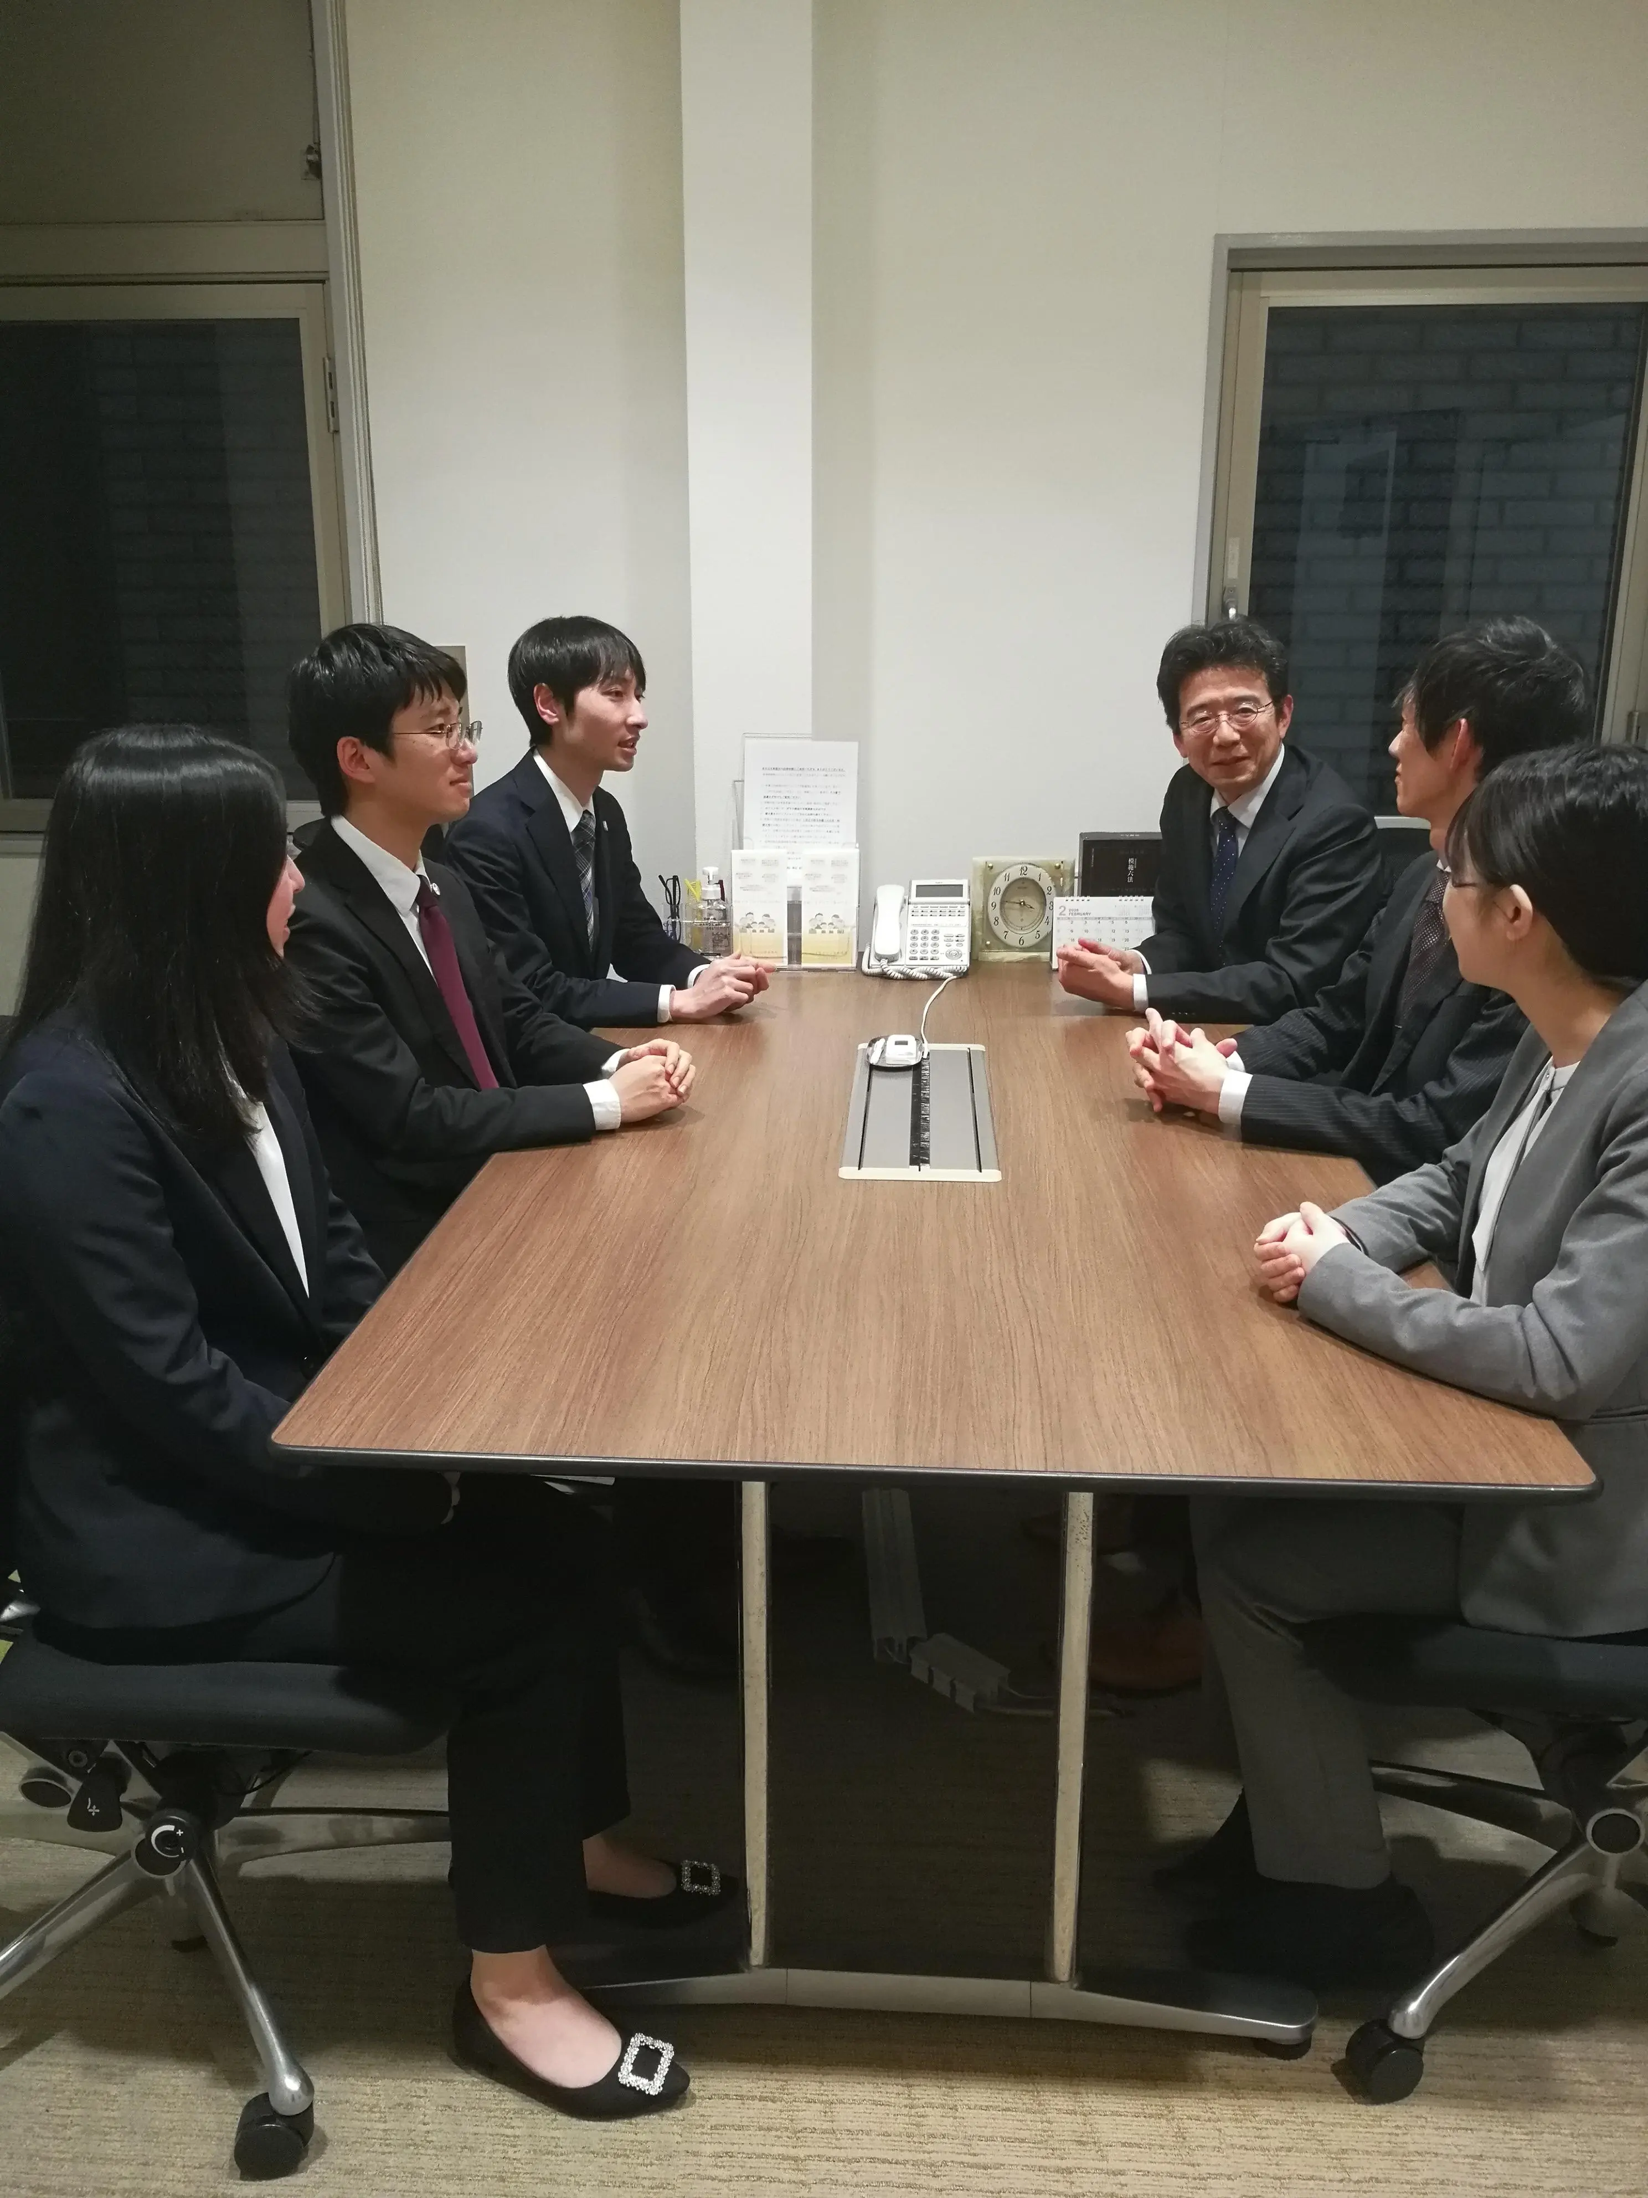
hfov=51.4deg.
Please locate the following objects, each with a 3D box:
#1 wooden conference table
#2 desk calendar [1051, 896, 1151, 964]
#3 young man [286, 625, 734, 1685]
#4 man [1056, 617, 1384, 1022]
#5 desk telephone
[{"bbox_3d":[0.131,0.348,2.395,1.045,0.720,2.060,1,16,3],"label":"wooden conference table"},{"bbox_3d":[0.508,-0.307,3.133,0.182,0.132,0.066,1,16,3],"label":"desk calendar"},{"bbox_3d":[-0.461,0.069,2.257,0.720,1.330,0.500,2,16,6],"label":"young man"},{"bbox_3d":[0.710,-0.090,2.818,0.680,1.330,0.500,-5,17,-18],"label":"man"},{"bbox_3d":[0.175,-0.311,3.120,0.188,0.146,0.195,1,16,3],"label":"desk telephone"}]

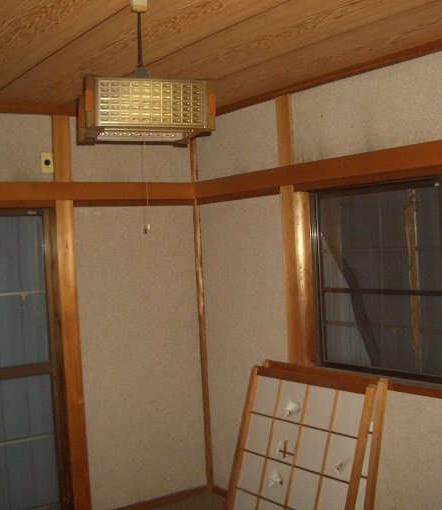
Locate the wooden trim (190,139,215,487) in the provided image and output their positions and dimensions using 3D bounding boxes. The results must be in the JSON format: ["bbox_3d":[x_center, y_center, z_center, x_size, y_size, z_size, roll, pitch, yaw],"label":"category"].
[{"bbox_3d":[-0.116,0.300,4.250,0.032,2.250,0.032,-4,1,-37],"label":"wooden trim"}]

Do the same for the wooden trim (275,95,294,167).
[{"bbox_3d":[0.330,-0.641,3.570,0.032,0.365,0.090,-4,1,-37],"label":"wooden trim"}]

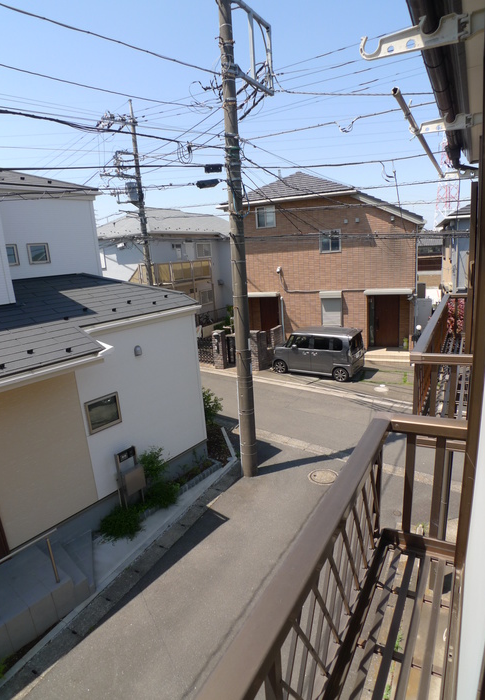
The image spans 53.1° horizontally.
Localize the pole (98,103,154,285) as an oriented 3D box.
[{"bbox_3d":[-5.003,-5.140,21.819,0.750,11.500,1.950,7,15,42],"label":"pole"}]

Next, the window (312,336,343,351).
[{"bbox_3d":[3.073,-0.217,17.633,1.180,0.490,0.080,5,14,35],"label":"window"}]

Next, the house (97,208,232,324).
[{"bbox_3d":[-5.518,-5.347,32.281,7.600,7.800,9.000,5,14,34],"label":"house"}]

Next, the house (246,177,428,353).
[{"bbox_3d":[4.951,-5.068,25.506,9.600,8.550,8.600,3,13,25],"label":"house"}]

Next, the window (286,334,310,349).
[{"bbox_3d":[2.103,-0.314,18.306,1.000,0.510,0.080,5,14,35],"label":"window"}]

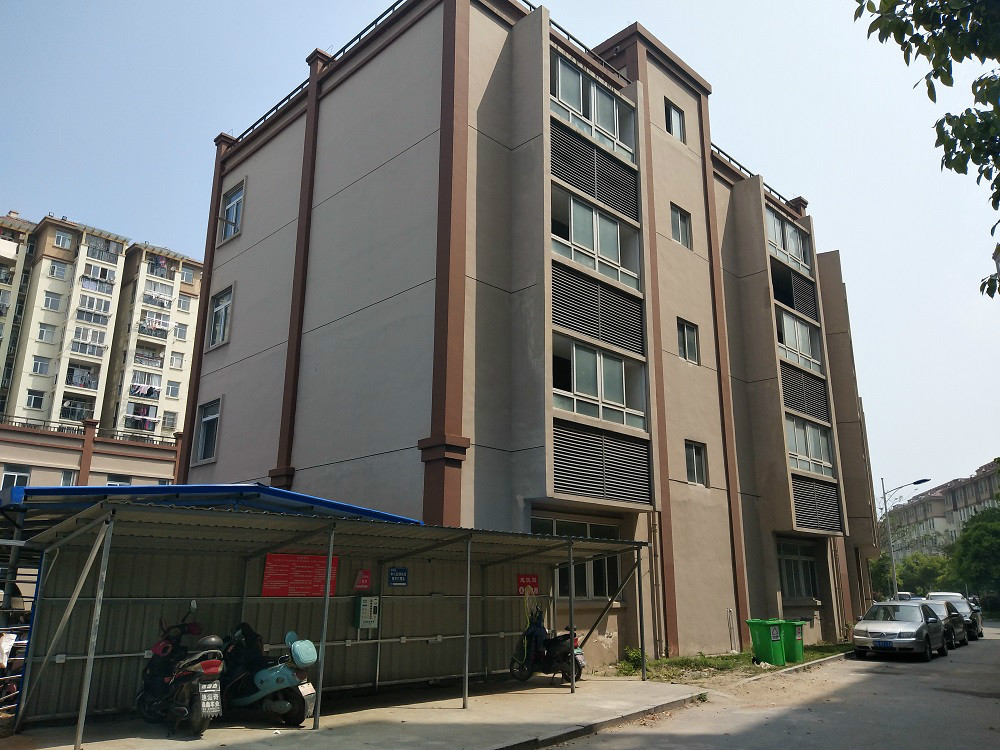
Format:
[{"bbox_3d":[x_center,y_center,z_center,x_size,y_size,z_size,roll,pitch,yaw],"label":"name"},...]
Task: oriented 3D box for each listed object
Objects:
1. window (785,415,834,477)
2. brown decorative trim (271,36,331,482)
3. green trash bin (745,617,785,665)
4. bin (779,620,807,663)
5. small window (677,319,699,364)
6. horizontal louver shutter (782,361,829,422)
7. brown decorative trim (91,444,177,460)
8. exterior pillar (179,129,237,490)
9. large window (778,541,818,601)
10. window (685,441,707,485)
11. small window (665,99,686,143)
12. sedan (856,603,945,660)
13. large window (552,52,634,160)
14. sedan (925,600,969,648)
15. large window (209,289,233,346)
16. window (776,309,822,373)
[{"bbox_3d":[9.857,2.315,24.008,0.130,1.738,3.646,-15,-22,43],"label":"window"},{"bbox_3d":[-5.188,-2.230,19.690,0.420,14.500,0.650,15,-22,-43],"label":"brown decorative trim"},{"bbox_3d":[6.200,6.160,17.300,0.550,1.000,0.690,12,-19,-34],"label":"green trash bin"},{"bbox_3d":[7.050,6.440,18.200,0.540,0.990,0.680,15,-21,-42],"label":"bin"},{"bbox_3d":[5.399,-0.942,21.555,1.100,1.190,0.130,15,-22,-43],"label":"small window"},{"bbox_3d":[9.899,0.584,24.467,0.120,1.558,3.689,-15,-22,43],"label":"horizontal louver shutter"},{"bbox_3d":[-19.007,4.229,39.312,0.140,0.180,4.171,-15,-22,43],"label":"brown decorative trim"},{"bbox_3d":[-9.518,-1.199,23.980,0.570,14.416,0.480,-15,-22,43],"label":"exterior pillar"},{"bbox_3d":[9.179,5.972,23.024,2.680,1.650,0.150,15,-22,-43],"label":"large window"},{"bbox_3d":[5.354,2.440,20.635,0.140,1.198,1.113,-15,-22,43],"label":"window"},{"bbox_3d":[5.441,-7.917,23.587,0.140,1.230,1.134,-15,-22,43],"label":"small window"},{"bbox_3d":[11.054,7.008,20.760,1.740,1.450,4.400,-11,-20,36],"label":"sedan"},{"bbox_3d":[2.315,-6.569,18.588,3.420,1.780,0.150,15,-22,-43],"label":"large window"},{"bbox_3d":[13.979,8.115,24.608,1.770,1.460,4.500,-12,-20,37],"label":"sedan"},{"bbox_3d":[-8.639,-1.740,23.331,1.505,1.738,0.140,-15,-22,43],"label":"large window"},{"bbox_3d":[9.952,-1.119,24.976,3.450,1.800,0.150,15,-22,-43],"label":"window"}]

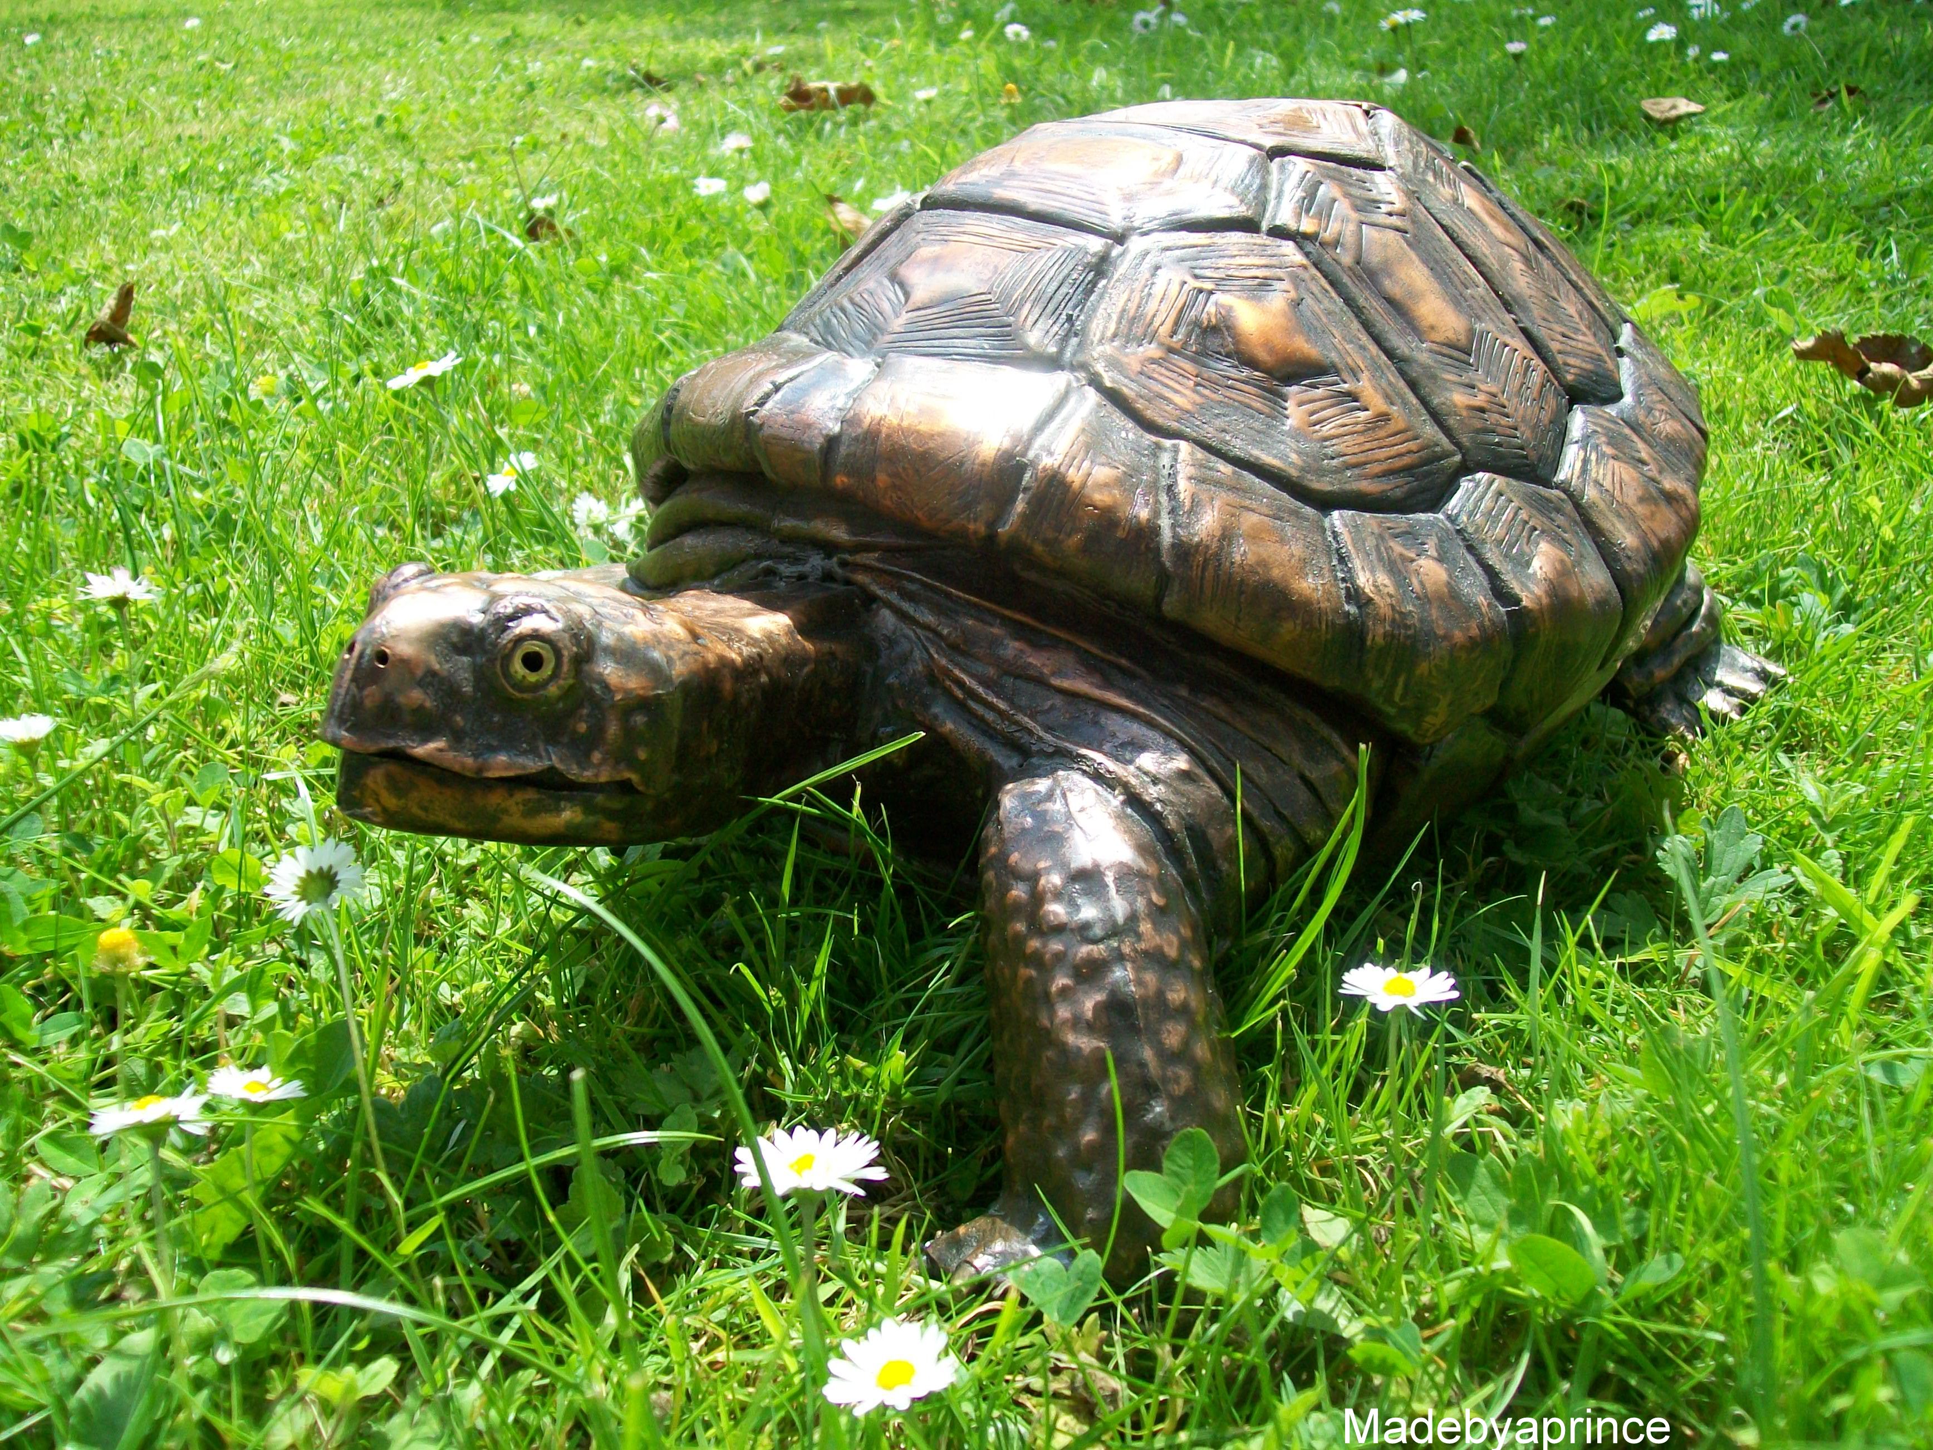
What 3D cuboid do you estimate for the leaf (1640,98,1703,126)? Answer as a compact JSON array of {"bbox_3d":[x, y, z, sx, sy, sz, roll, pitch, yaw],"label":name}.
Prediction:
[{"bbox_3d":[0.527,-0.458,1.500,0.046,0.016,0.034,8,27,17],"label":"leaf"}]

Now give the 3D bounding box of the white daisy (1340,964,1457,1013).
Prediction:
[{"bbox_3d":[0.086,0.052,0.400,0.024,0.009,0.024,0,18,0],"label":"white daisy"}]

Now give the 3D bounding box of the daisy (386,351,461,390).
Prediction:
[{"bbox_3d":[-0.173,-0.113,0.640,0.025,0.007,0.025,-28,22,-9],"label":"daisy"}]

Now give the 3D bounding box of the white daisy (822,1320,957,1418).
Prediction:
[{"bbox_3d":[-0.013,0.107,0.335,0.023,0.009,0.023,-9,26,4],"label":"white daisy"}]

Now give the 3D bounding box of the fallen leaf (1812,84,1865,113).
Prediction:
[{"bbox_3d":[0.671,-0.483,1.550,0.040,0.018,0.030,10,27,20],"label":"fallen leaf"}]

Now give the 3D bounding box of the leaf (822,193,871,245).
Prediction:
[{"bbox_3d":[-0.069,-0.295,1.180,0.040,0.027,0.030,0,26,0],"label":"leaf"}]

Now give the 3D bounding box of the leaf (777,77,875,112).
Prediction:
[{"bbox_3d":[-0.108,-0.496,1.580,0.074,0.024,0.036,-2,26,-3],"label":"leaf"}]

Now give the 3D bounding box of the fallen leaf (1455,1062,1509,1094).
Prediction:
[{"bbox_3d":[0.105,0.072,0.410,0.011,0.005,0.009,8,27,16],"label":"fallen leaf"}]

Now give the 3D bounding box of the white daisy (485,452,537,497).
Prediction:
[{"bbox_3d":[-0.161,-0.089,0.710,0.021,0.007,0.021,-41,34,-5],"label":"white daisy"}]

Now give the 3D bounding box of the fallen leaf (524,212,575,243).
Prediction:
[{"bbox_3d":[-0.250,-0.297,1.200,0.034,0.018,0.026,0,26,0],"label":"fallen leaf"}]

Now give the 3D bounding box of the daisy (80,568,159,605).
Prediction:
[{"bbox_3d":[-0.248,-0.041,0.590,0.023,0.009,0.023,-7,18,-22],"label":"daisy"}]

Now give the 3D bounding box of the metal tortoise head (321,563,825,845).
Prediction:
[{"bbox_3d":[-0.086,-0.005,0.445,0.106,0.055,0.058,-12,21,-34],"label":"metal tortoise head"}]

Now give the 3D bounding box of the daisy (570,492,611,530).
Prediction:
[{"bbox_3d":[-0.138,-0.079,0.740,0.017,0.017,0.009,-18,35,-33],"label":"daisy"}]

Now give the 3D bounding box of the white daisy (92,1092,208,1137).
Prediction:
[{"bbox_3d":[-0.157,0.075,0.385,0.024,0.009,0.024,-7,4,3],"label":"white daisy"}]

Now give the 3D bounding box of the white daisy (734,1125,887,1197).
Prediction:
[{"bbox_3d":[-0.026,0.072,0.330,0.025,0.010,0.025,2,16,-1],"label":"white daisy"}]

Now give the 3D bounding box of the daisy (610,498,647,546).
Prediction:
[{"bbox_3d":[-0.127,-0.076,0.755,0.021,0.008,0.021,-35,31,-5],"label":"daisy"}]

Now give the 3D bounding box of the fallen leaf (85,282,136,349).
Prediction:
[{"bbox_3d":[-0.426,-0.204,1.000,0.022,0.027,0.024,-10,27,-21],"label":"fallen leaf"}]

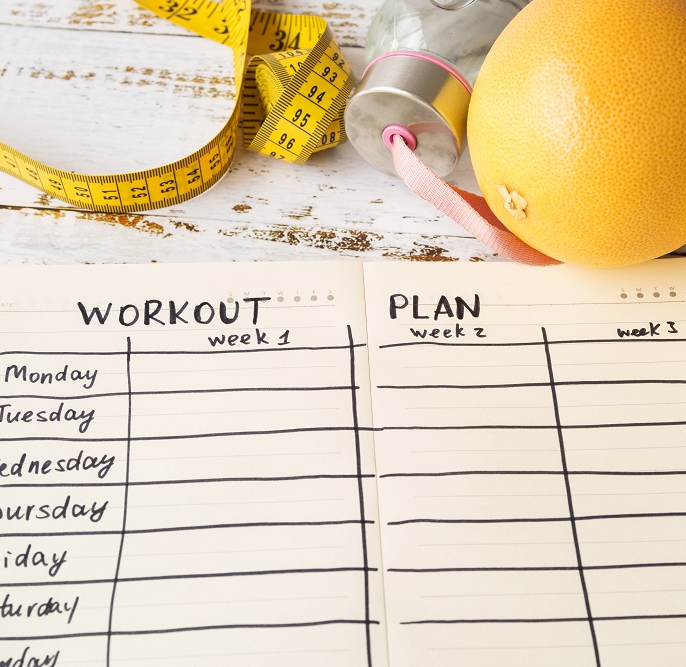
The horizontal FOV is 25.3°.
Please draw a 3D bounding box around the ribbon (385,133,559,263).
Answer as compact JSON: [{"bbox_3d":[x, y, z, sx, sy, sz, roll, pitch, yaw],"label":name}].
[{"bbox_3d":[0.050,-0.043,0.504,0.087,0.026,0.028,30,56,22],"label":"ribbon"}]

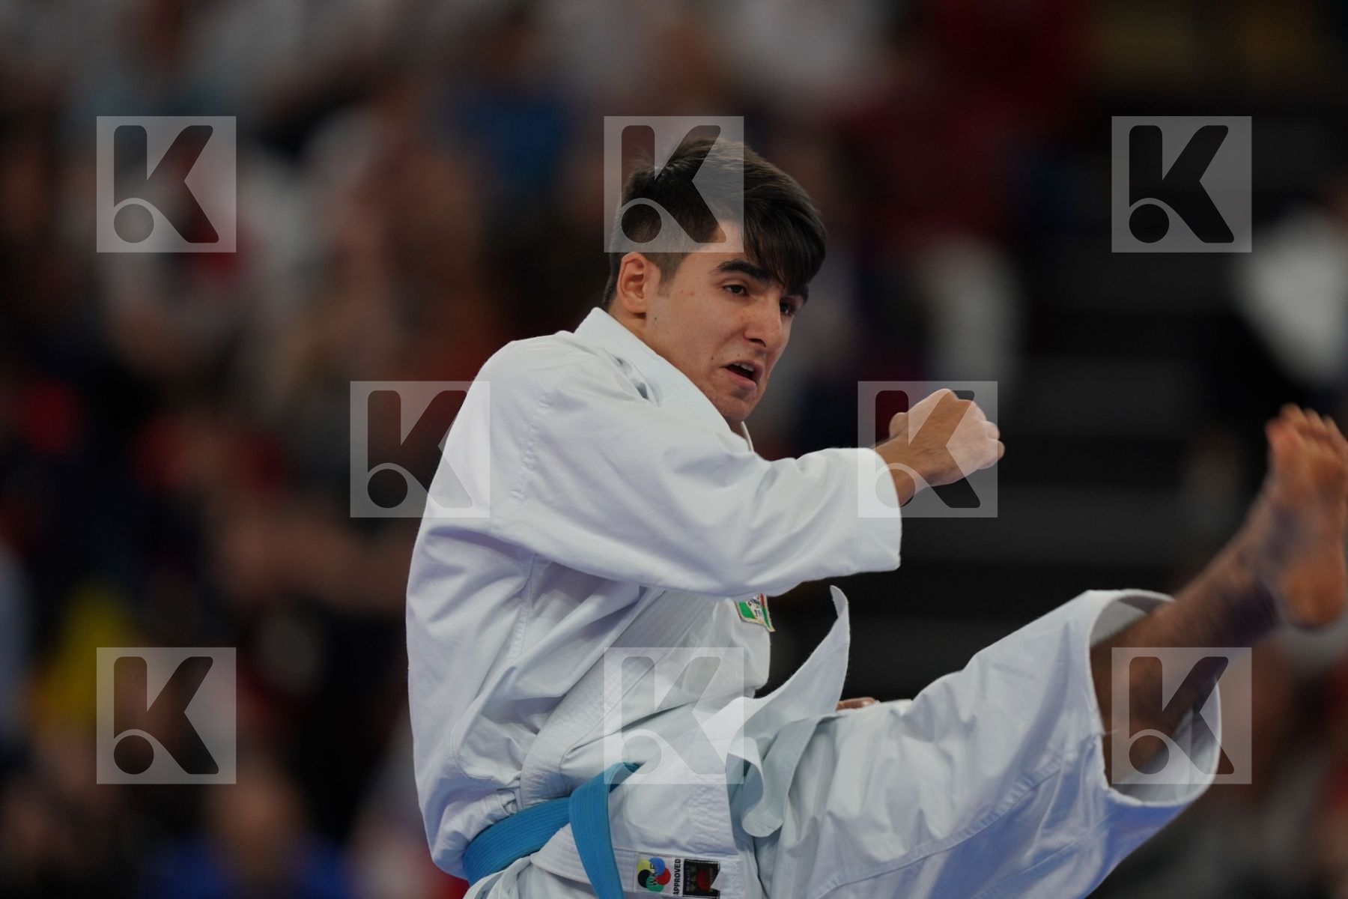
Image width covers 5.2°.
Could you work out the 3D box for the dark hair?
[{"bbox_3d":[0.039,-0.197,14.100,0.175,0.187,0.215,18,0,-42],"label":"dark hair"}]

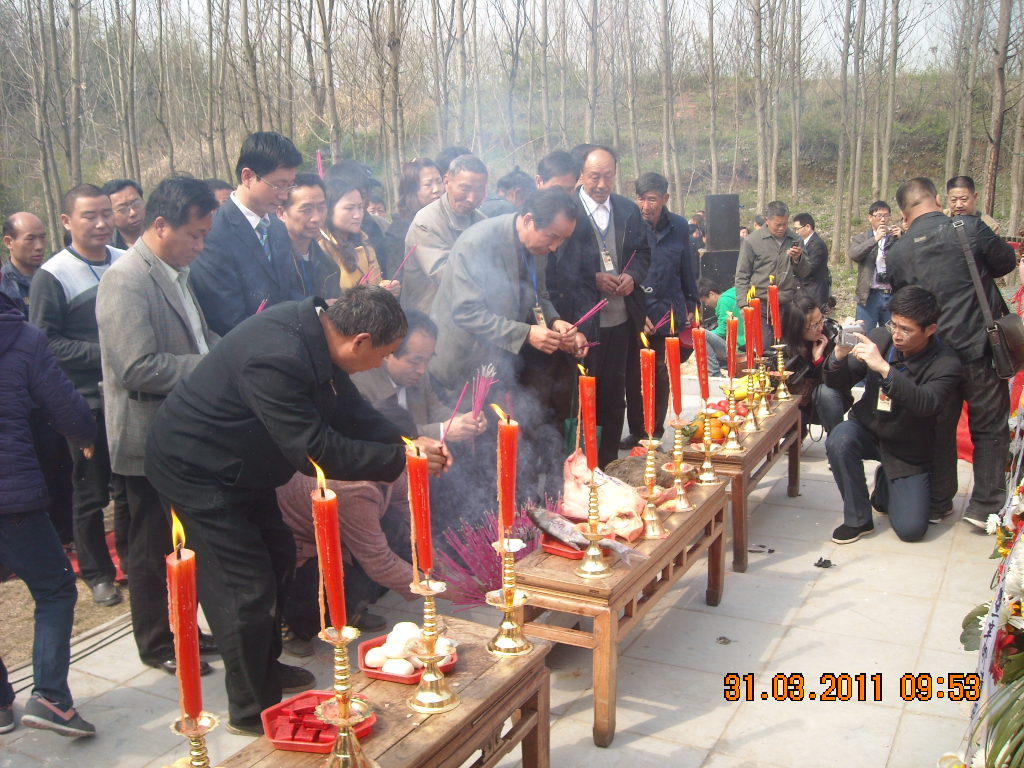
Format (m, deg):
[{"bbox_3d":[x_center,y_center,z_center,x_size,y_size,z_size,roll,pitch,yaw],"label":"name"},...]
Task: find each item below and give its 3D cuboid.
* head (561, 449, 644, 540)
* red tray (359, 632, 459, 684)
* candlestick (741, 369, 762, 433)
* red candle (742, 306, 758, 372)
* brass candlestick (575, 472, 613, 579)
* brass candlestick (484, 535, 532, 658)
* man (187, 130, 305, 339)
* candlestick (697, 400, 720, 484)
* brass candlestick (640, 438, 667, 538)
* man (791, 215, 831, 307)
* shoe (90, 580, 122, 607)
[{"bbox_3d":[0.329,0.339,3.478,0.290,0.240,0.210,4,12,25],"label":"head"},{"bbox_3d":[-0.270,0.683,2.556,0.265,0.034,0.185,4,13,28],"label":"red tray"},{"bbox_3d":[1.107,0.067,4.788,0.110,0.290,0.110,4,13,28],"label":"candlestick"},{"bbox_3d":[1.065,-0.193,4.602,0.047,0.290,0.047,1,12,27],"label":"red candle"},{"bbox_3d":[0.242,0.417,3.110,0.115,0.310,0.115,-2,11,0],"label":"brass candlestick"},{"bbox_3d":[-0.007,0.514,2.510,0.118,0.268,0.118,-1,11,0],"label":"brass candlestick"},{"bbox_3d":[-0.874,0.008,3.752,0.380,1.790,0.520,5,13,29],"label":"man"},{"bbox_3d":[0.744,0.230,3.902,0.112,0.270,0.112,4,12,26],"label":"candlestick"},{"bbox_3d":[0.461,0.338,3.335,0.108,0.290,0.108,4,12,26],"label":"brass candlestick"},{"bbox_3d":[2.663,-0.665,9.264,0.360,1.700,0.480,-3,11,-7],"label":"man"},{"bbox_3d":[-1.728,0.849,4.380,0.100,0.100,0.275,-7,13,-27],"label":"shoe"}]

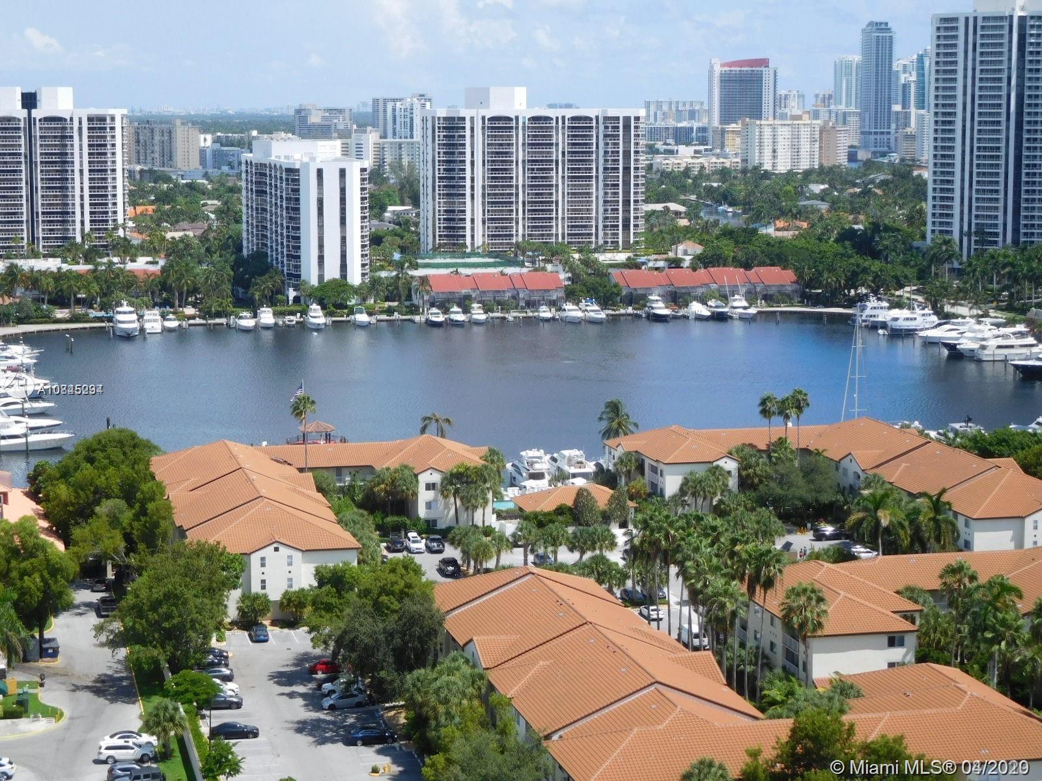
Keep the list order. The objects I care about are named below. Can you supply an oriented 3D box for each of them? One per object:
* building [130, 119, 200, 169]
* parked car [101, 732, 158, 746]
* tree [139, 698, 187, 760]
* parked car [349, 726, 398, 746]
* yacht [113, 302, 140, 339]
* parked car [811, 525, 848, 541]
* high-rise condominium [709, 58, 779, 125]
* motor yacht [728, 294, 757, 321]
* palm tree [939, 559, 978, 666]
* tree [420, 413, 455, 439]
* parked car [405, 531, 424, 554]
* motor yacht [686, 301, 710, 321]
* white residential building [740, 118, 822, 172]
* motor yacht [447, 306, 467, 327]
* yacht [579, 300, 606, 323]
[{"bbox_3d":[-292.199,-198.538,1727.681,60.000,48.500,24.000,7,10,40],"label":"building"},{"bbox_3d":[-36.101,32.039,194.985,4.750,1.430,1.830,-1,8,-10],"label":"parked car"},{"bbox_3d":[-32.403,30.469,191.051,4.000,5.600,4.000,0,8,0],"label":"tree"},{"bbox_3d":[-13.703,31.910,195.856,4.750,1.450,1.830,-1,8,-11],"label":"parked car"},{"bbox_3d":[-107.200,-20.018,571.000,6.500,9.000,27.500,-2,8,-17],"label":"yacht"},{"bbox_3d":[42.485,19.557,288.907,4.750,1.520,1.870,-1,8,-5],"label":"parked car"},{"bbox_3d":[235.423,-298.663,2240.185,72.000,109.000,26.000,-1,8,-5],"label":"high-rise condominium"},{"bbox_3d":[63.156,-24.138,601.714,4.600,6.300,14.000,-3,8,-24],"label":"motor yacht"},{"bbox_3d":[44.183,23.577,213.565,4.000,13.200,4.000,0,8,0],"label":"palm tree"},{"bbox_3d":[-13.284,9.301,334.292,5.600,11.600,5.600,0,8,0],"label":"tree"},{"bbox_3d":[-14.101,20.211,281.077,1.920,1.700,4.700,-1,8,-11],"label":"parked car"},{"bbox_3d":[52.600,-23.238,611.434,4.100,4.500,13.000,-3,8,-18],"label":"motor yacht"},{"bbox_3d":[213.939,-198.778,1737.450,85.140,47.000,15.500,-7,11,-44],"label":"white residential building"},{"bbox_3d":[-18.304,-21.492,591.870,4.100,4.600,12.500,-1,8,-8],"label":"motor yacht"},{"bbox_3d":[21.600,-22.940,604.410,4.800,5.800,17.500,-2,8,-16],"label":"yacht"}]

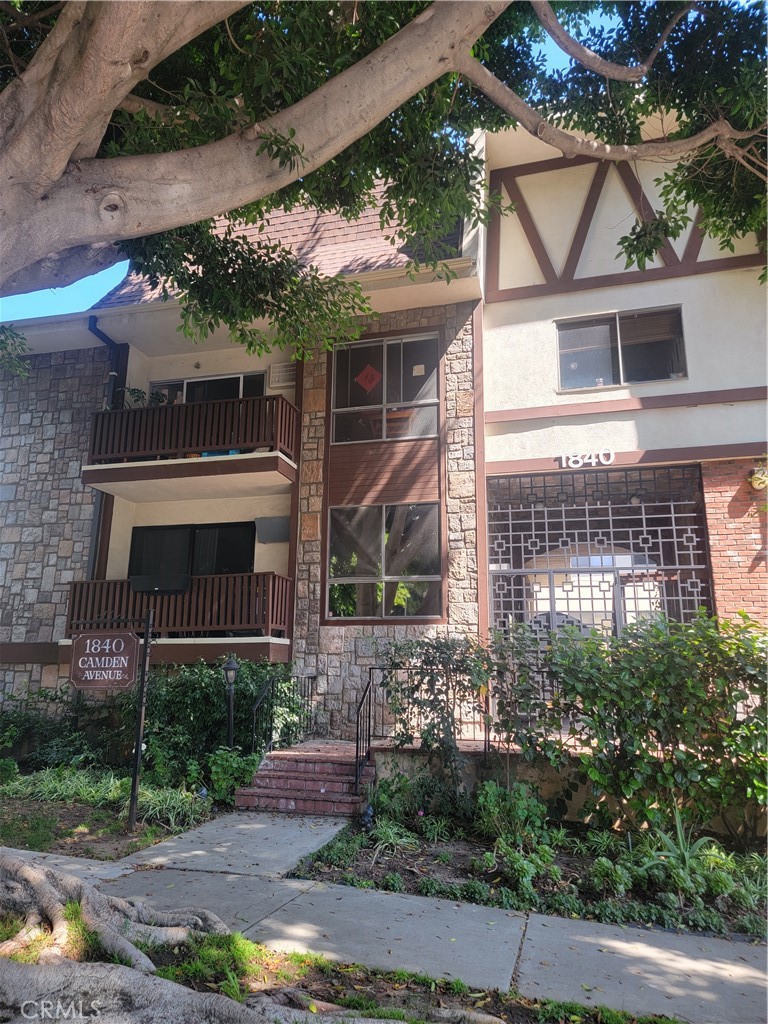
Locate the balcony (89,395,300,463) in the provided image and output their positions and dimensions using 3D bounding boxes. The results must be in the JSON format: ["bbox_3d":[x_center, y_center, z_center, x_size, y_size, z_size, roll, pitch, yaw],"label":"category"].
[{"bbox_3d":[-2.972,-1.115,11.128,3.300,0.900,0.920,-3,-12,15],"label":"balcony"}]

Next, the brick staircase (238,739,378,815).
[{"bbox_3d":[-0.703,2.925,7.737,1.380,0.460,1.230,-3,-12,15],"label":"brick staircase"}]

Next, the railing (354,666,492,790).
[{"bbox_3d":[0.417,2.327,7.655,1.320,1.250,0.620,-3,-12,15],"label":"railing"}]

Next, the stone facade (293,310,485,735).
[{"bbox_3d":[0.040,0.068,10.377,2.700,6.250,0.300,-3,-12,15],"label":"stone facade"}]

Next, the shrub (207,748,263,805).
[{"bbox_3d":[-1.612,2.841,7.648,0.533,0.557,0.520,-3,-12,15],"label":"shrub"}]

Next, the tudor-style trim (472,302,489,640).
[{"bbox_3d":[1.372,-0.413,9.950,0.160,5.530,0.120,-3,-12,15],"label":"tudor-style trim"}]

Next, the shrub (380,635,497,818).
[{"bbox_3d":[0.542,2.187,7.421,1.149,1.789,0.750,-3,-12,15],"label":"shrub"}]

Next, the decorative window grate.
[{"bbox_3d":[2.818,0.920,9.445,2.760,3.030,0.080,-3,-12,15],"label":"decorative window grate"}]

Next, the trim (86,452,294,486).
[{"bbox_3d":[-3.020,-0.569,10.887,3.320,0.290,0.700,-3,-12,15],"label":"trim"}]

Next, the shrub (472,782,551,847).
[{"bbox_3d":[1.115,2.640,6.285,0.667,0.500,0.600,-3,-12,15],"label":"shrub"}]

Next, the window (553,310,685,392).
[{"bbox_3d":[3.266,-2.259,9.844,1.690,1.060,0.100,-3,-12,15],"label":"window"}]

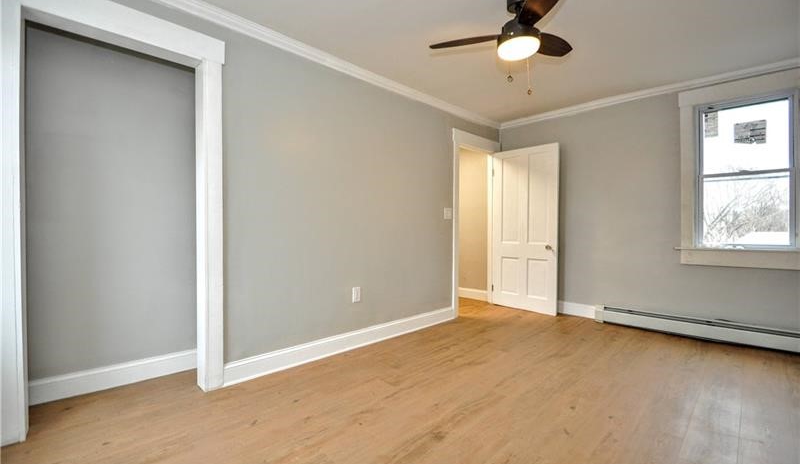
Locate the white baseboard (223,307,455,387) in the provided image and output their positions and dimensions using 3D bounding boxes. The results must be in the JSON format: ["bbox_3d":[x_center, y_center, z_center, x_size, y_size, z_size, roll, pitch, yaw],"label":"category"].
[{"bbox_3d":[-0.268,0.915,2.942,2.363,0.145,0.020,0,1,-43],"label":"white baseboard"}]

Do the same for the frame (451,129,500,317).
[{"bbox_3d":[0.915,-0.095,4.104,0.985,2.146,0.131,0,1,-43],"label":"frame"}]

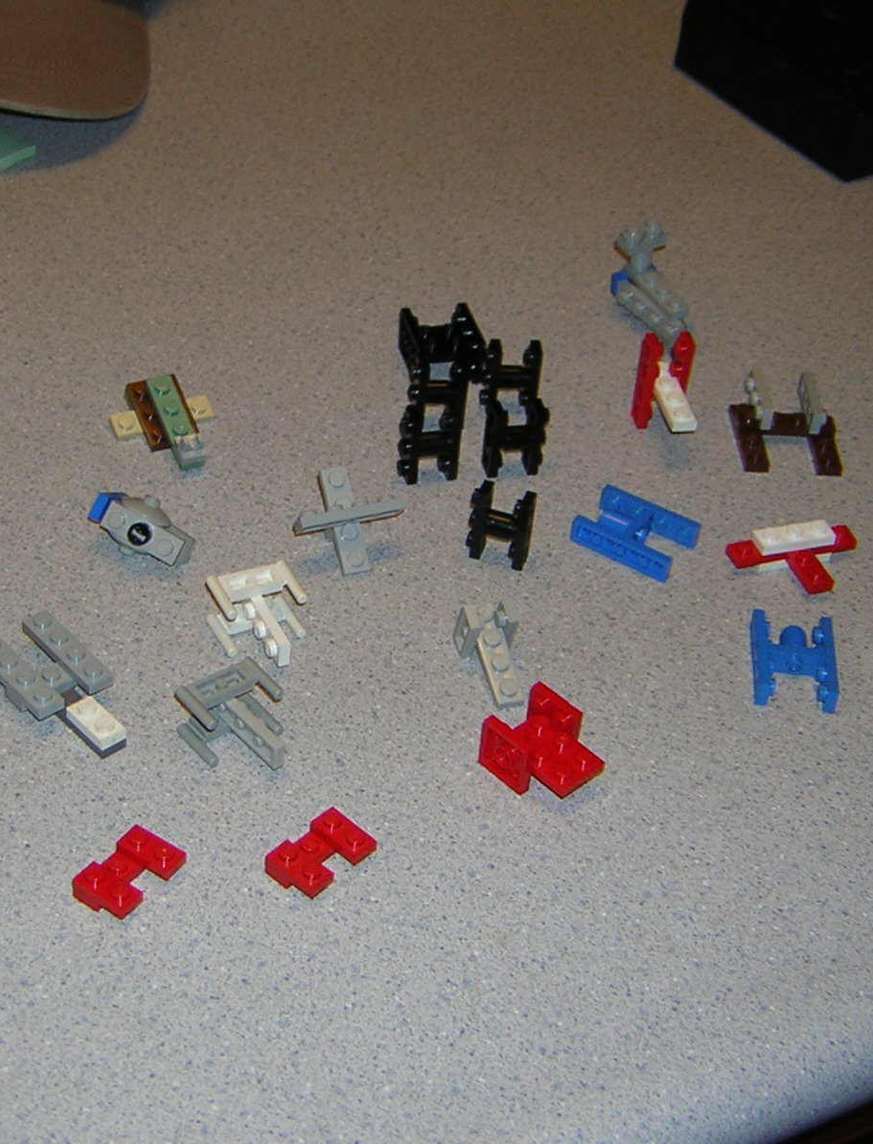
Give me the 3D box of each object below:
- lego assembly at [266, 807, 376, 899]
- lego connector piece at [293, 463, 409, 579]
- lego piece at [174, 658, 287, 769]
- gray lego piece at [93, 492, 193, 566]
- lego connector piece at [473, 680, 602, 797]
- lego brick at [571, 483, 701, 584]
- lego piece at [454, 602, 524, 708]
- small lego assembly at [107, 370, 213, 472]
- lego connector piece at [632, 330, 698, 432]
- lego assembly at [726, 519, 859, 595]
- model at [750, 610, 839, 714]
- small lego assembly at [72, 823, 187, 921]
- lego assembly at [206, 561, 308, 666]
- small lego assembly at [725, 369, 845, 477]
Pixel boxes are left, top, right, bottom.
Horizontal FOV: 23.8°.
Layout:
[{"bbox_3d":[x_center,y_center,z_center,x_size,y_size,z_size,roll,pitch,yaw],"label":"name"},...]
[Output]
[{"bbox_3d":[-0.029,0.072,0.525,0.016,0.008,0.024,33,47,28],"label":"lego assembly"},{"bbox_3d":[-0.027,-0.015,0.614,0.032,0.021,0.032,-11,63,-20],"label":"lego connector piece"},{"bbox_3d":[-0.052,0.039,0.554,0.024,0.015,0.032,-26,50,-31],"label":"lego piece"},{"bbox_3d":[-0.087,-0.013,0.601,0.031,0.020,0.013,29,9,4],"label":"gray lego piece"},{"bbox_3d":[0.029,0.048,0.553,0.028,0.016,0.022,35,49,30],"label":"lego connector piece"},{"bbox_3d":[0.061,-0.012,0.636,0.032,0.008,0.022,25,43,21],"label":"lego brick"},{"bbox_3d":[0.016,0.023,0.582,0.014,0.016,0.032,-9,59,-16],"label":"lego piece"},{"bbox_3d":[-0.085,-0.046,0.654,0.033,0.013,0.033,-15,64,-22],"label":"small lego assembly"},{"bbox_3d":[0.075,-0.056,0.665,0.014,0.032,0.032,-3,42,-11],"label":"lego connector piece"},{"bbox_3d":[0.112,-0.003,0.628,0.040,0.011,0.024,-9,44,-18],"label":"lego assembly"},{"bbox_3d":[0.102,0.025,0.594,0.022,0.008,0.032,6,41,0],"label":"model"},{"bbox_3d":[-0.076,0.075,0.514,0.016,0.008,0.024,27,44,23],"label":"small lego assembly"},{"bbox_3d":[-0.049,0.014,0.584,0.025,0.016,0.029,-14,44,-22],"label":"lego assembly"},{"bbox_3d":[0.114,-0.049,0.676,0.032,0.014,0.037,1,41,-6],"label":"small lego assembly"}]

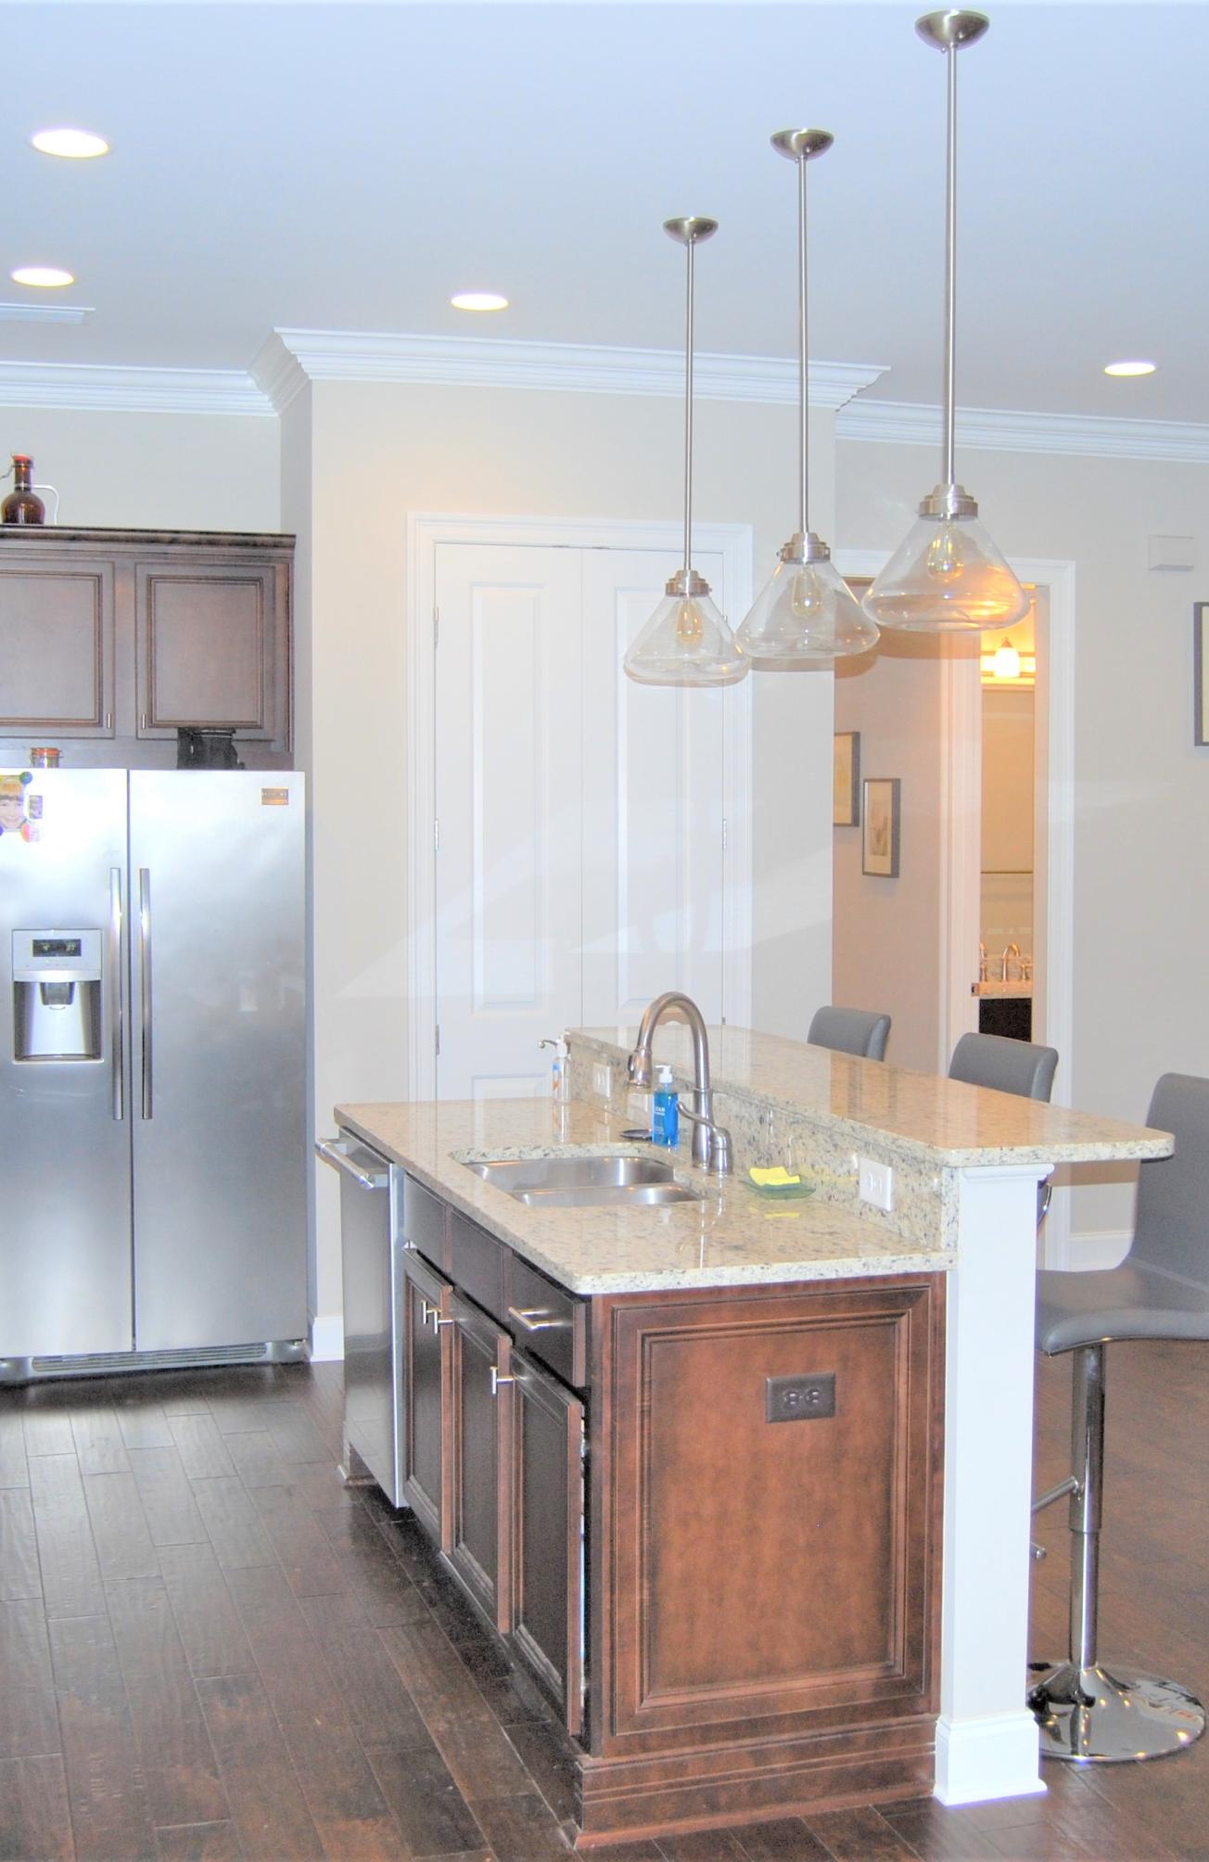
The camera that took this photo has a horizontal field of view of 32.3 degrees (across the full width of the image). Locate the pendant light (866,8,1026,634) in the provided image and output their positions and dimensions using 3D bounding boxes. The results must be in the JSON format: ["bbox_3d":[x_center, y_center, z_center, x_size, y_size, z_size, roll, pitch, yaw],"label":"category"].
[{"bbox_3d":[0.627,-1.104,3.808,0.302,1.085,0.302,0,2,0],"label":"pendant light"}]

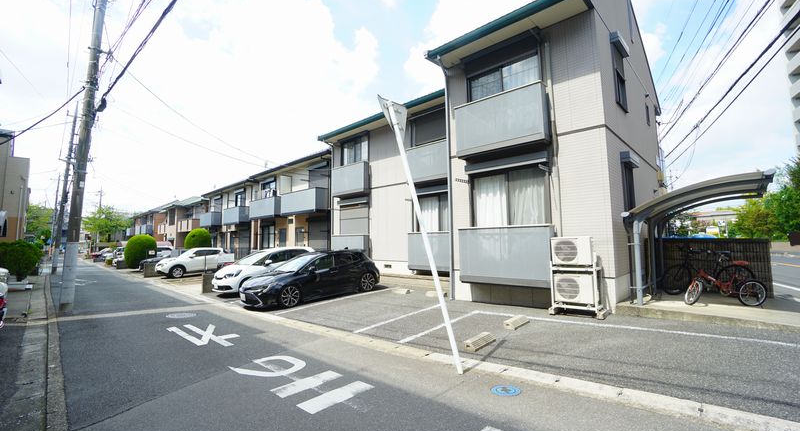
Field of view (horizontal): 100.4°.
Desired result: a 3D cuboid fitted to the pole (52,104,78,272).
[{"bbox_3d":[-25.088,-2.194,25.054,0.380,12.900,0.380,-3,-7,44],"label":"pole"}]

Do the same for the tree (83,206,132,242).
[{"bbox_3d":[-48.322,2.839,55.247,8.000,8.960,8.000,-6,-7,44],"label":"tree"}]

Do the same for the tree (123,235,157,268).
[{"bbox_3d":[-21.648,2.972,27.784,2.650,2.940,2.650,-6,-7,44],"label":"tree"}]

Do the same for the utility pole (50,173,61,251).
[{"bbox_3d":[-44.794,0.295,43.373,0.380,11.800,0.380,-4,-7,44],"label":"utility pole"}]

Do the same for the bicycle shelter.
[{"bbox_3d":[6.050,0.574,6.751,2.090,2.300,2.850,-6,-7,44],"label":"bicycle shelter"}]

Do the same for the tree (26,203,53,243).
[{"bbox_3d":[-54.285,2.585,50.237,5.500,8.750,5.500,-6,-7,44],"label":"tree"}]

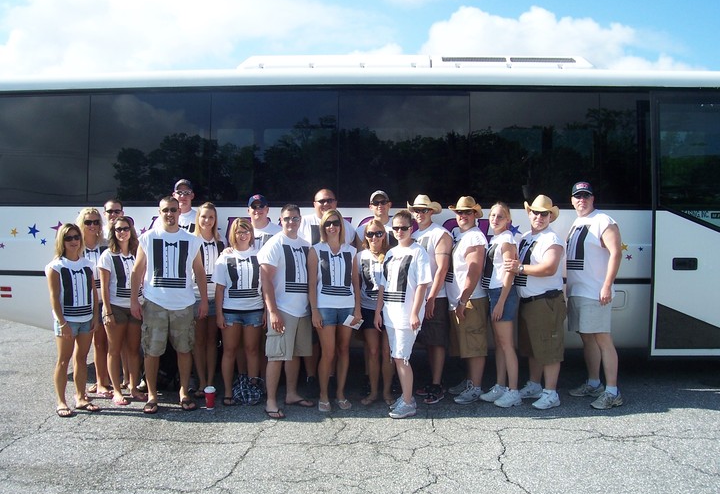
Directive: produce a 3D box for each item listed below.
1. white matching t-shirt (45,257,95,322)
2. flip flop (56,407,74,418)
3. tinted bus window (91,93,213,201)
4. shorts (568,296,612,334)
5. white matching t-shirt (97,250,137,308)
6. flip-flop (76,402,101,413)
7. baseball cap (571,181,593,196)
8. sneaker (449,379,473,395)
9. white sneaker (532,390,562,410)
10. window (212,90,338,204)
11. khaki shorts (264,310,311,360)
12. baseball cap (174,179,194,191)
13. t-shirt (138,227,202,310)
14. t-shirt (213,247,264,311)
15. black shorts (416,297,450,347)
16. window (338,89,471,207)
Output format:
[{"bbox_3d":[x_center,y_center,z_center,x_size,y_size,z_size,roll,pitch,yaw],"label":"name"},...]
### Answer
[{"bbox_3d":[-2.324,0.341,5.678,0.400,0.510,0.260,0,0,-38],"label":"white matching t-shirt"},{"bbox_3d":[-2.386,1.329,5.730,0.095,0.060,0.250,-1,2,-31],"label":"flip flop"},{"bbox_3d":[-2.186,-1.033,7.342,1.300,1.163,0.060,1,1,4],"label":"tinted bus window"},{"bbox_3d":[1.995,0.537,6.120,0.360,0.430,0.410,0,1,-27],"label":"shorts"},{"bbox_3d":[-2.060,0.273,6.120,0.420,0.500,0.270,0,1,-34],"label":"white matching t-shirt"},{"bbox_3d":[-2.228,1.304,5.782,0.245,0.050,0.095,1,0,26],"label":"flip-flop"},{"bbox_3d":[1.952,-0.512,6.220,0.180,0.130,0.270,1,2,20],"label":"baseball cap"},{"bbox_3d":[0.963,1.302,6.575,0.305,0.120,0.115,0,0,-32],"label":"sneaker"},{"bbox_3d":[1.622,1.326,6.150,0.110,0.120,0.290,1,0,43],"label":"white sneaker"},{"bbox_3d":[-0.871,-1.031,7.257,1.306,1.170,0.060,1,1,4],"label":"window"},{"bbox_3d":[-0.584,0.687,5.780,0.420,0.500,0.330,0,1,-35],"label":"khaki shorts"},{"bbox_3d":[-1.593,-0.556,6.420,0.180,0.130,0.260,0,1,-8],"label":"baseball cap"},{"bbox_3d":[-1.565,0.178,5.840,0.520,0.680,0.330,0,1,-12],"label":"t-shirt"},{"bbox_3d":[-1.057,0.288,6.180,0.470,0.560,0.290,0,0,-10],"label":"t-shirt"},{"bbox_3d":[0.639,0.671,6.367,0.310,0.500,0.400,0,0,-40],"label":"black shorts"},{"bbox_3d":[0.463,-1.024,7.350,1.370,1.200,0.050,1,0,4],"label":"window"}]

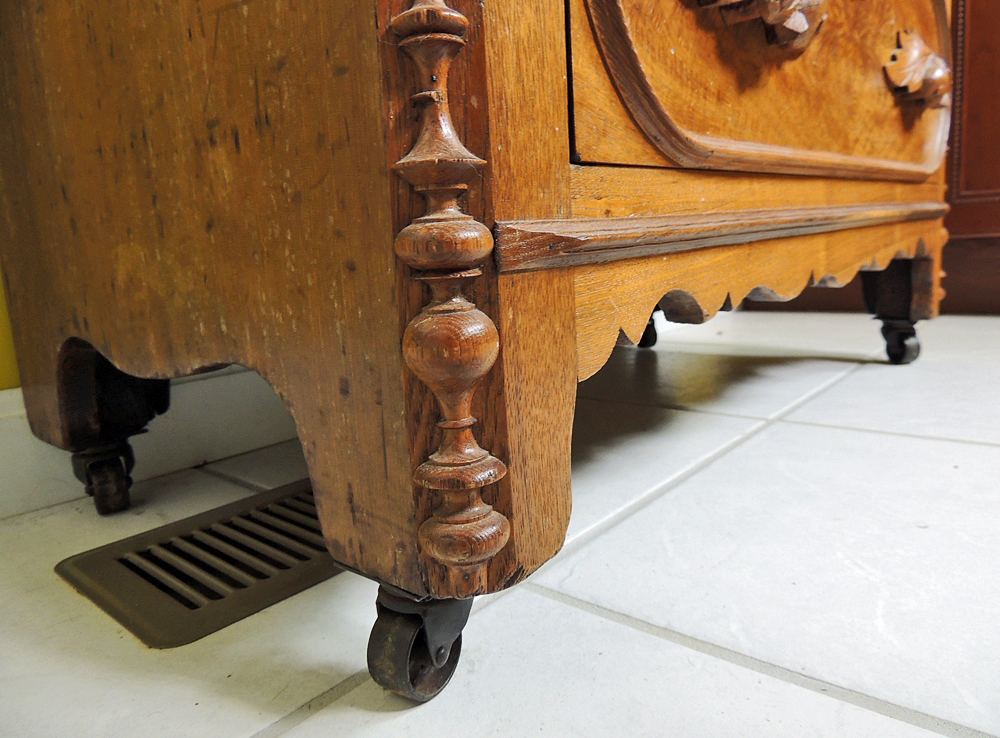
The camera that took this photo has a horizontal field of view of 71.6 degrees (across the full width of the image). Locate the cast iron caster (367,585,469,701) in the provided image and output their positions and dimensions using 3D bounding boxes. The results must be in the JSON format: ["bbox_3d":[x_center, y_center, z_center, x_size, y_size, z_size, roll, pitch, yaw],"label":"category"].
[{"bbox_3d":[-0.028,0.097,0.258,0.025,0.042,0.042,2,12,32],"label":"cast iron caster"}]

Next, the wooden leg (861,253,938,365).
[{"bbox_3d":[0.429,-0.064,0.746,0.068,0.115,0.060,4,13,42],"label":"wooden leg"}]

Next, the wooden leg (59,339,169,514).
[{"bbox_3d":[-0.258,0.039,0.450,0.084,0.126,0.062,4,13,42],"label":"wooden leg"}]

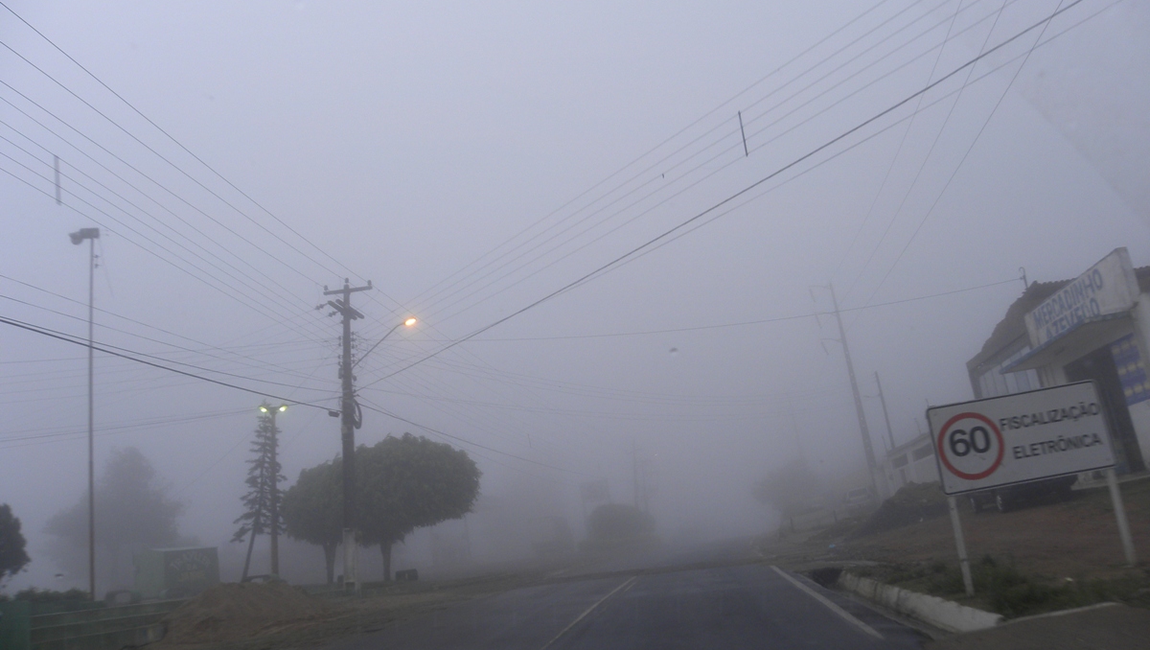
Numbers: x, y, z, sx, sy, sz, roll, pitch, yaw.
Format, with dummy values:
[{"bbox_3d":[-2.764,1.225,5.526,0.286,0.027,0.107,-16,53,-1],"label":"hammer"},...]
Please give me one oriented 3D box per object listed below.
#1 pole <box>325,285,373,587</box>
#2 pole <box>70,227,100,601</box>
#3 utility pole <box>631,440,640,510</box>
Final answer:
[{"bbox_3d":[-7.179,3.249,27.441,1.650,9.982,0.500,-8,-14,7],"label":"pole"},{"bbox_3d":[-16.955,2.806,30.064,1.000,13.228,0.400,2,-17,-29],"label":"pole"},{"bbox_3d":[6.130,16.195,86.438,1.300,9.225,0.350,-8,-14,7],"label":"utility pole"}]

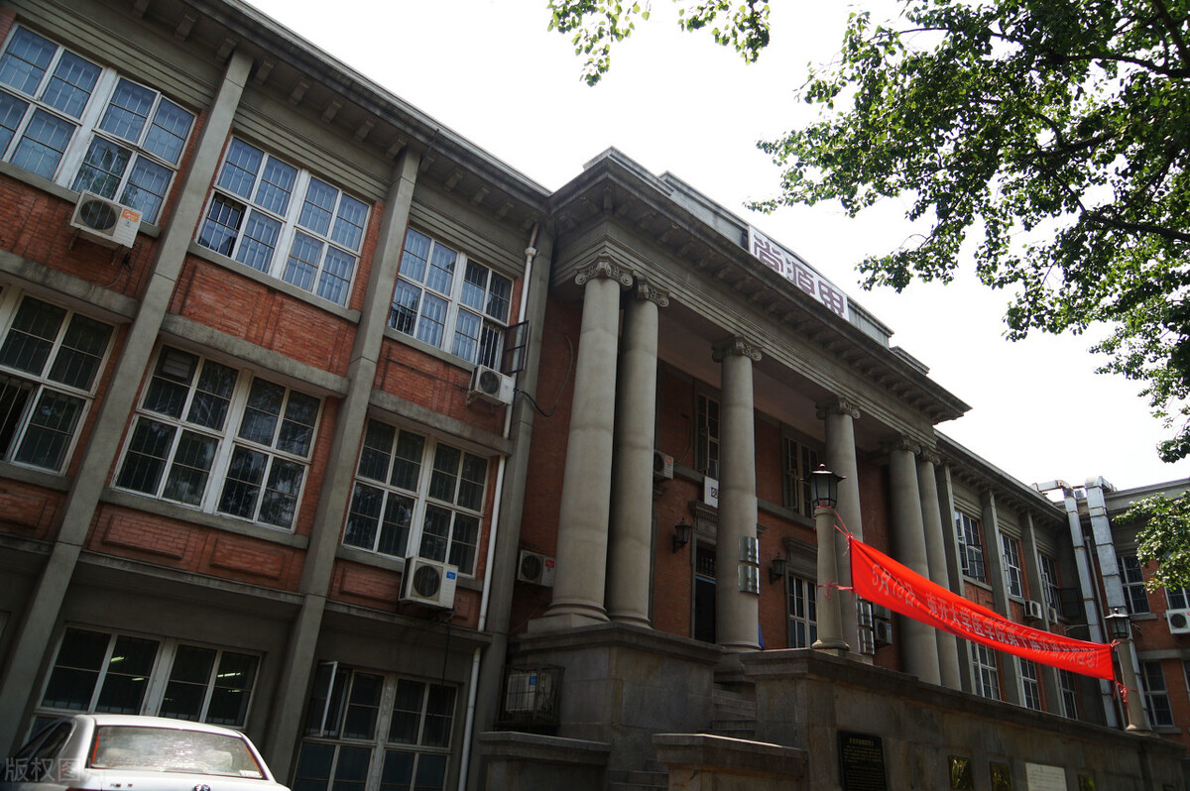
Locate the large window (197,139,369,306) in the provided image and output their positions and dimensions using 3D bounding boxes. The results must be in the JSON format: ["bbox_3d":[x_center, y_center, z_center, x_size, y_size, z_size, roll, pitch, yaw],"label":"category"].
[{"bbox_3d":[-5.111,-2.900,13.376,2.510,2.200,0.140,24,-32,-35],"label":"large window"}]

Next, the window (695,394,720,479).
[{"bbox_3d":[3.152,1.145,19.965,1.800,2.160,0.150,24,-32,-35],"label":"window"}]

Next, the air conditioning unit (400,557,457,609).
[{"bbox_3d":[-2.662,3.013,12.633,0.840,0.650,0.310,24,-32,-35],"label":"air conditioning unit"}]

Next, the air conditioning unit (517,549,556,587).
[{"bbox_3d":[-1.135,3.185,14.420,0.800,0.540,0.290,24,-32,-35],"label":"air conditioning unit"}]

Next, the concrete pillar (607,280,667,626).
[{"bbox_3d":[0.727,1.072,14.614,1.020,6.943,1.020,4,-26,2],"label":"concrete pillar"}]

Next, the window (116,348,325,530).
[{"bbox_3d":[-5.183,0.639,11.233,2.395,2.133,0.160,24,-32,-35],"label":"window"}]

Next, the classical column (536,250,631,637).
[{"bbox_3d":[-0.068,0.716,13.994,1.060,6.943,1.060,24,-32,-35],"label":"classical column"}]

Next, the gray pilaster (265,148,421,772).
[{"bbox_3d":[-3.872,0.719,12.301,0.270,11.420,0.420,24,-32,-36],"label":"gray pilaster"}]

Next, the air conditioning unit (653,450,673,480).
[{"bbox_3d":[1.368,1.553,17.612,0.790,0.530,0.280,24,-32,-35],"label":"air conditioning unit"}]

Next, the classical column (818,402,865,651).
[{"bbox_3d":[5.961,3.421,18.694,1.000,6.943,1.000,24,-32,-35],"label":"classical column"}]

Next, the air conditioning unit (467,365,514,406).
[{"bbox_3d":[-1.833,-0.150,14.230,0.755,0.540,0.260,24,-32,-35],"label":"air conditioning unit"}]

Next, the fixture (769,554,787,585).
[{"bbox_3d":[4.511,4.268,19.567,0.310,0.690,0.410,24,-32,-35],"label":"fixture"}]

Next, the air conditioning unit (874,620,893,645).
[{"bbox_3d":[8.141,6.780,22.638,0.800,0.600,0.300,24,-32,-35],"label":"air conditioning unit"}]

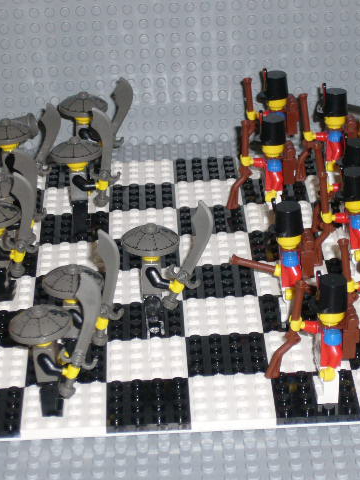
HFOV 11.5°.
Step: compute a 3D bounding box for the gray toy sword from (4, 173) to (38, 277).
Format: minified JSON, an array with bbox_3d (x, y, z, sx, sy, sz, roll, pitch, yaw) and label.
[{"bbox_3d":[-0.067,-0.006,0.751,0.015,0.048,0.005,-3,26,0],"label":"gray toy sword"}]

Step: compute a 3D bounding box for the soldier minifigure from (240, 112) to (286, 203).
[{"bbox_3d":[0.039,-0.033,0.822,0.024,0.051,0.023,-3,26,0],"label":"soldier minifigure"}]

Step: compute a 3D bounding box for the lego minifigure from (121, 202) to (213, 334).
[{"bbox_3d":[-0.005,0.008,0.734,0.037,0.059,0.024,-3,26,0],"label":"lego minifigure"}]

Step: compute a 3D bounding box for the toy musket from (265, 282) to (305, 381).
[{"bbox_3d":[0.041,0.035,0.688,0.011,0.044,0.004,5,25,-4],"label":"toy musket"}]

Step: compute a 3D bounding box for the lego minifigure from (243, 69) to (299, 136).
[{"bbox_3d":[0.043,-0.060,0.878,0.031,0.051,0.023,-3,26,0],"label":"lego minifigure"}]

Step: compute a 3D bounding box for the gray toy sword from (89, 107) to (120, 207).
[{"bbox_3d":[-0.035,-0.037,0.808,0.015,0.048,0.005,-3,26,0],"label":"gray toy sword"}]

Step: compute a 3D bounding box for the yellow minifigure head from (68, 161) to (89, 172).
[{"bbox_3d":[-0.046,-0.037,0.821,0.010,0.009,0.010,-3,26,0],"label":"yellow minifigure head"}]

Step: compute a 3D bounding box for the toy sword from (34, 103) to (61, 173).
[{"bbox_3d":[-0.063,-0.045,0.838,0.013,0.044,0.005,4,25,-4],"label":"toy sword"}]

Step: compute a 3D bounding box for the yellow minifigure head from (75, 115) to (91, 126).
[{"bbox_3d":[-0.047,-0.063,0.876,0.010,0.009,0.010,-3,26,0],"label":"yellow minifigure head"}]

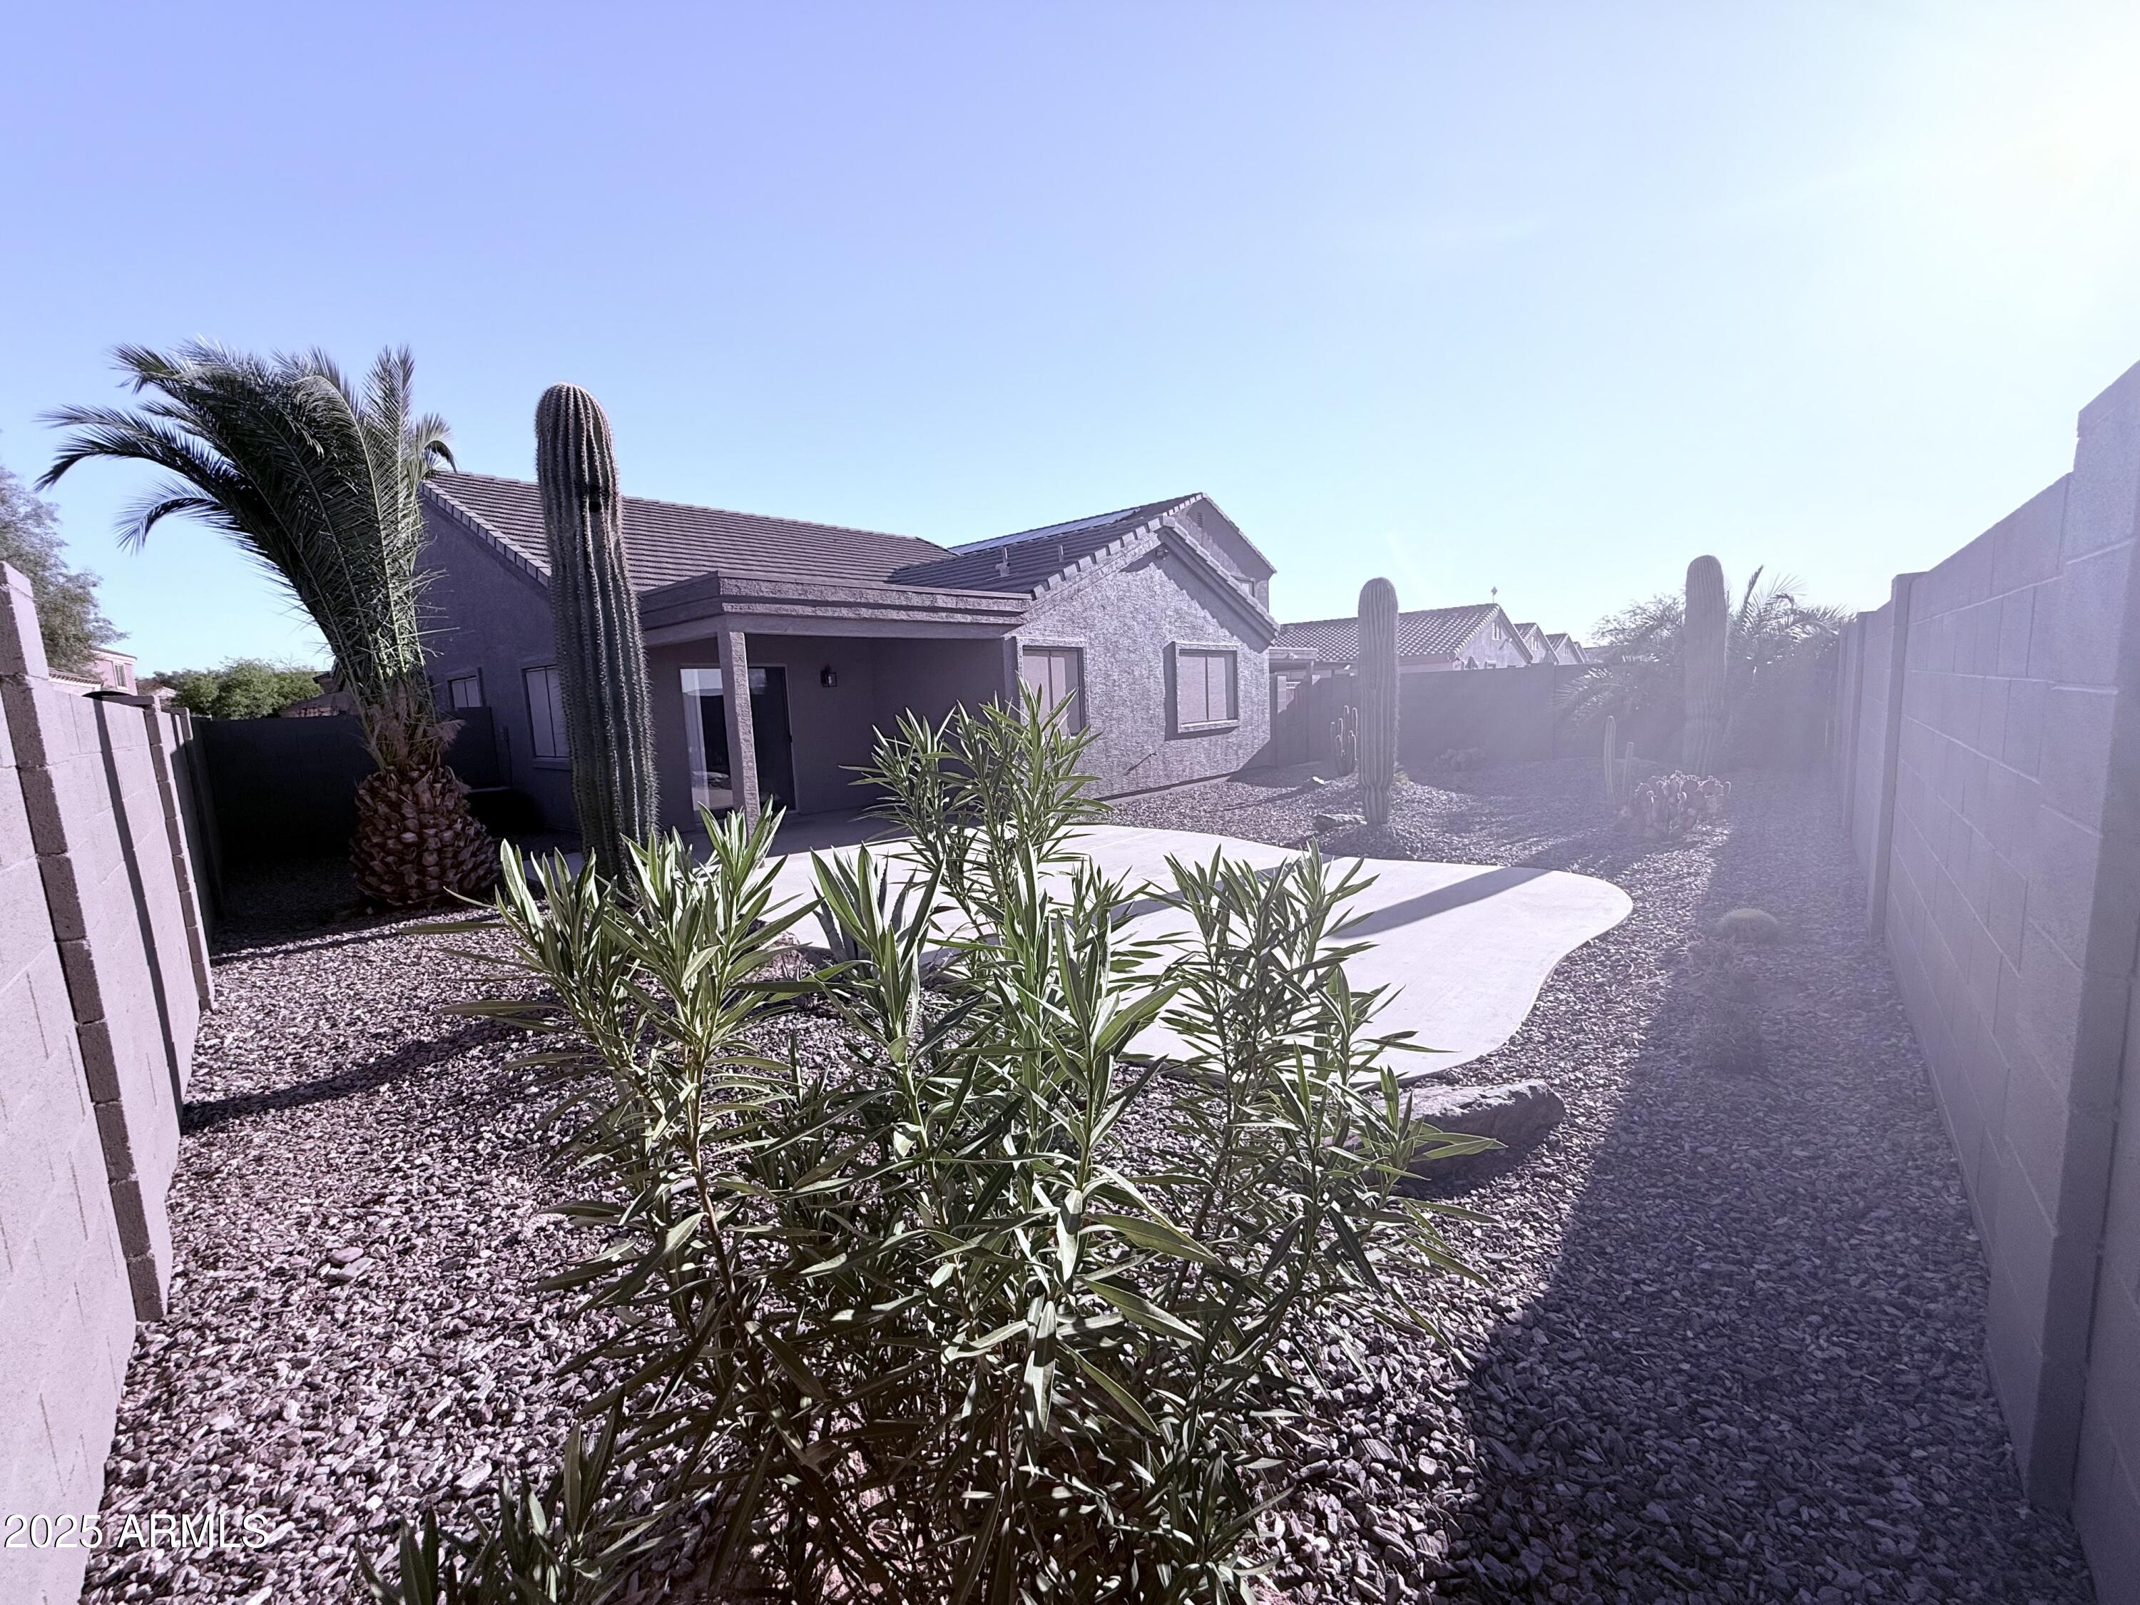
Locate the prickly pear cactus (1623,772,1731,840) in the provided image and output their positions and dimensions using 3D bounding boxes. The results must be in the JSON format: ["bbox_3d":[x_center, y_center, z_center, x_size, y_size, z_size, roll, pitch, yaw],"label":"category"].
[{"bbox_3d":[5.174,-0.005,7.348,0.750,0.503,0.650,3,9,35],"label":"prickly pear cactus"}]

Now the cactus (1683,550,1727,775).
[{"bbox_3d":[6.519,-1.277,8.912,0.370,2.473,0.370,3,9,36],"label":"cactus"}]

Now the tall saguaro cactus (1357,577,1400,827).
[{"bbox_3d":[2.647,-0.865,7.449,0.350,2.104,0.350,0,8,20],"label":"tall saguaro cactus"}]

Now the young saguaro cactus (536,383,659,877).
[{"bbox_3d":[-2.517,-0.617,4.686,0.430,3.119,0.430,-6,8,-27],"label":"young saguaro cactus"}]

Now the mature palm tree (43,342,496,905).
[{"bbox_3d":[-6.272,-1.351,7.066,2.700,4.502,2.500,-9,10,-40],"label":"mature palm tree"}]

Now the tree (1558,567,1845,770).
[{"bbox_3d":[7.900,-1.572,10.811,2.900,2.617,2.800,3,9,36],"label":"tree"}]

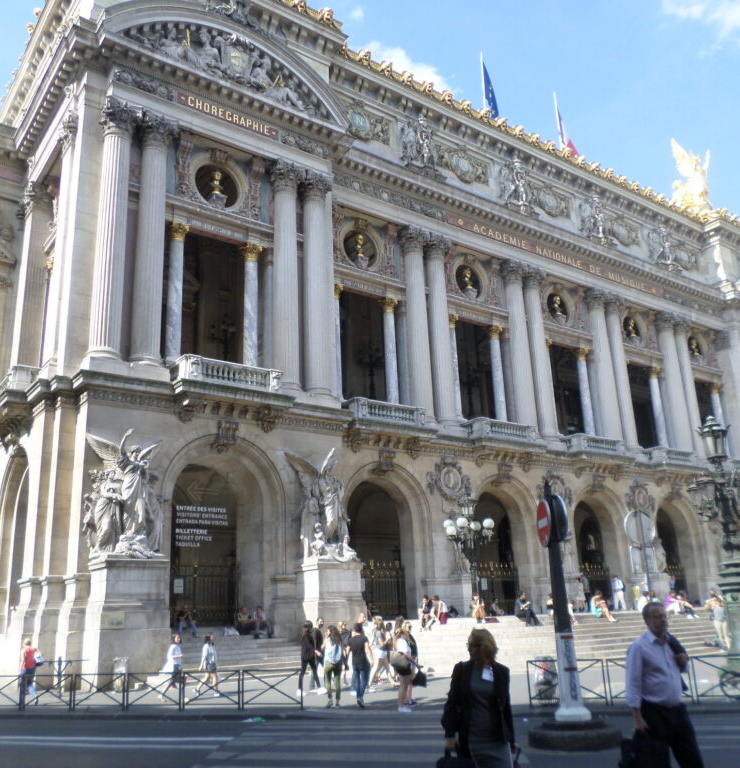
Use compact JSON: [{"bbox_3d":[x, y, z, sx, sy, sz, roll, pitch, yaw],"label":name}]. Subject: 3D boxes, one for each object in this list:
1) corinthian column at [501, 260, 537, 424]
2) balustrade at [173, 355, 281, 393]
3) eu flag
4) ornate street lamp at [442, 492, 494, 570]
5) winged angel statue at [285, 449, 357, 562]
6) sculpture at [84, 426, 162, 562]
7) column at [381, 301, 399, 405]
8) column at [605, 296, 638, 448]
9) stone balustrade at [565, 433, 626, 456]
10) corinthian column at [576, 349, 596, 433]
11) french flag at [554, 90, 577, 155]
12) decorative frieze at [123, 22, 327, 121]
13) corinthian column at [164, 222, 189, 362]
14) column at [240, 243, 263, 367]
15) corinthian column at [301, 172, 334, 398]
[{"bbox_3d":[8.479,-2.008,41.466,1.280,10.360,1.280,10,-20,-34],"label":"corinthian column"},{"bbox_3d":[-5.236,-0.154,27.511,3.950,0.980,1.200,10,-21,-35],"label":"balustrade"},{"bbox_3d":[8.136,-19.781,49.883,1.300,4.400,0.800,10,-20,-36],"label":"eu flag"},{"bbox_3d":[3.988,6.666,28.830,1.900,4.640,1.900,10,-20,-34],"label":"ornate street lamp"},{"bbox_3d":[-1.834,4.765,29.456,2.700,4.478,1.500,10,-21,-35],"label":"winged angel statue"},{"bbox_3d":[-8.218,3.673,24.983,2.600,4.372,1.500,10,-21,-35],"label":"sculpture"},{"bbox_3d":[1.056,-1.438,36.642,0.720,6.127,0.720,-2,-17,-1],"label":"column"},{"bbox_3d":[16.109,-0.805,47.356,1.250,10.450,1.250,10,-21,-35],"label":"column"},{"bbox_3d":[13.001,3.627,42.361,4.250,1.000,1.050,10,-21,-35],"label":"stone balustrade"},{"bbox_3d":[14.266,0.549,48.315,0.720,6.095,0.720,10,-21,-35],"label":"corinthian column"},{"bbox_3d":[15.231,-19.751,57.574,1.700,4.000,0.700,10,-21,-35],"label":"french flag"},{"bbox_3d":[-6.027,-14.051,31.969,10.900,3.600,1.600,10,-20,-36],"label":"decorative frieze"},{"bbox_3d":[-8.057,-3.902,30.853,0.720,6.095,0.720,10,-21,-35],"label":"corinthian column"},{"bbox_3d":[-4.899,-3.043,30.571,0.720,6.127,0.720,10,-20,-34],"label":"column"},{"bbox_3d":[-2.307,-4.768,34.339,1.280,11.156,1.280,10,-21,-35],"label":"corinthian column"}]

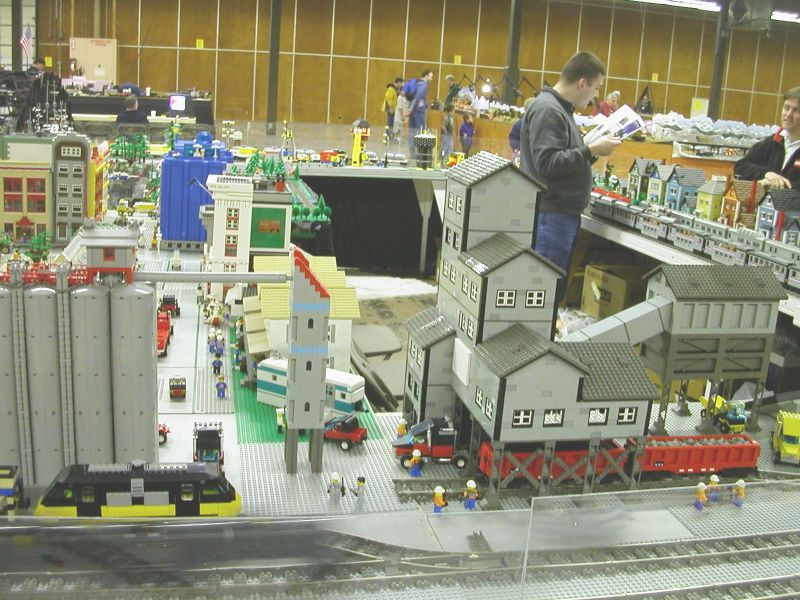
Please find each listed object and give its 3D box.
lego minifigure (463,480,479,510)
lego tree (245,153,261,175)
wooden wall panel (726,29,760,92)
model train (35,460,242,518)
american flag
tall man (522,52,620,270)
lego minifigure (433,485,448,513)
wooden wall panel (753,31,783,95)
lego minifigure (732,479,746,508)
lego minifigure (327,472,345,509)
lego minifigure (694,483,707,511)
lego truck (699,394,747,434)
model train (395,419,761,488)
[{"bbox_3d":[0.104,0.285,1.249,0.024,0.043,0.016,-2,15,-21],"label":"lego minifigure"},{"bbox_3d":[-0.394,-0.373,2.309,0.036,0.066,0.036,1,14,-13],"label":"lego tree"},{"bbox_3d":[12.199,-8.543,30.500,1.220,2.380,0.040,1,14,-13],"label":"wooden wall panel"},{"bbox_3d":[-0.341,0.250,1.128,0.261,0.084,0.052,1,14,-11],"label":"model train"},{"bbox_3d":[-5.248,-3.628,12.000,0.190,0.480,0.100,1,14,-11],"label":"american flag"},{"bbox_3d":[0.811,-0.379,4.300,0.460,1.690,0.550,4,14,-1],"label":"tall man"},{"bbox_3d":[0.059,0.288,1.221,0.016,0.043,0.024,1,14,-13],"label":"lego minifigure"},{"bbox_3d":[13.371,-8.581,30.907,1.220,2.440,0.050,1,14,-13],"label":"wooden wall panel"},{"bbox_3d":[0.512,0.292,1.290,0.018,0.044,0.024,3,14,-4],"label":"lego minifigure"},{"bbox_3d":[-0.093,0.274,1.235,0.025,0.046,0.017,5,14,5],"label":"lego minifigure"},{"bbox_3d":[0.448,0.293,1.275,0.018,0.044,0.024,6,14,7],"label":"lego minifigure"},{"bbox_3d":[0.622,0.215,1.647,0.052,0.055,0.105,-1,15,-18],"label":"lego truck"},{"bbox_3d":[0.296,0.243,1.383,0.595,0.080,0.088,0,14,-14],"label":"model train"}]

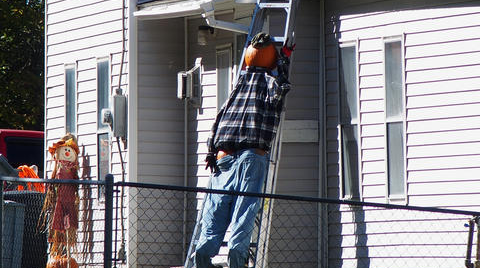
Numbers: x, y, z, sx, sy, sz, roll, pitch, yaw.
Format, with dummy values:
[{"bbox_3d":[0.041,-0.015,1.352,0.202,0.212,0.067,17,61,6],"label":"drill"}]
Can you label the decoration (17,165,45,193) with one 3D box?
[{"bbox_3d":[-1.994,0.424,39.600,0.270,0.270,0.240,0,-1,0],"label":"decoration"}]

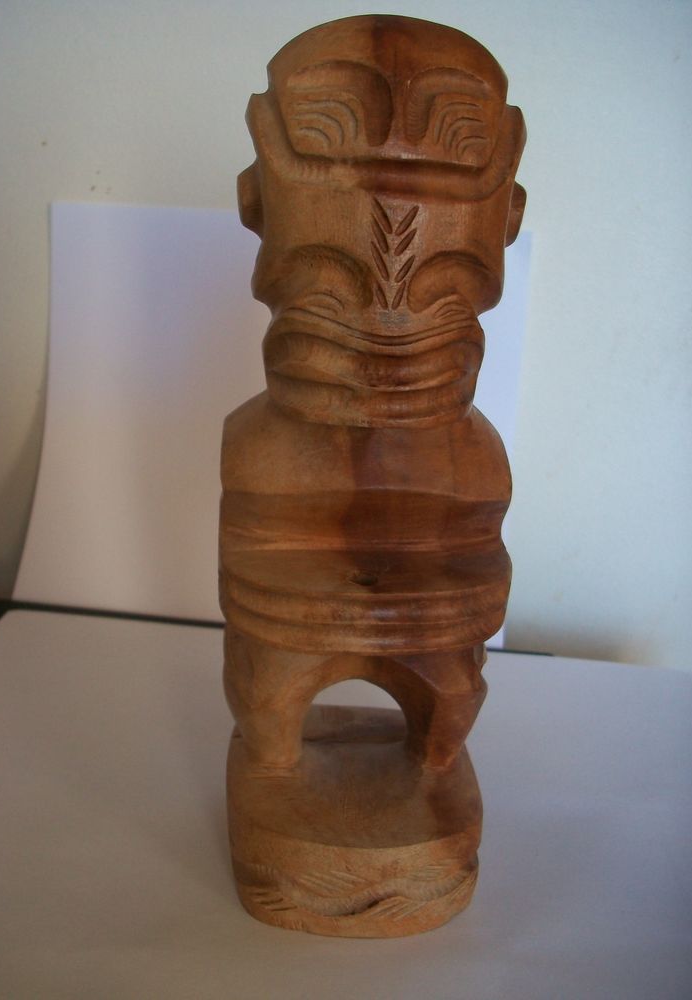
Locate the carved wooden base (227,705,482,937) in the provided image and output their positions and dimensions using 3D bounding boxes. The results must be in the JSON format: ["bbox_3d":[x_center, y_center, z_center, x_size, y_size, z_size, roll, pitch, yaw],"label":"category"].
[{"bbox_3d":[0.001,0.082,0.259,0.063,0.027,0.060,3,17,-2],"label":"carved wooden base"}]

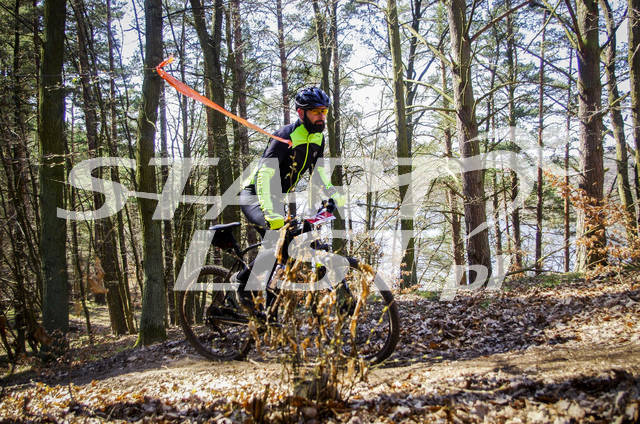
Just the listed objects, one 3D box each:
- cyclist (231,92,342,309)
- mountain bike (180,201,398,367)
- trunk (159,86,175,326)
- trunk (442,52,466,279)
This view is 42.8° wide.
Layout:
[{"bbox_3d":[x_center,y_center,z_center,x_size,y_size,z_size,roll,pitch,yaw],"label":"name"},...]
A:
[{"bbox_3d":[-0.220,-0.060,5.700,0.800,1.600,0.700,-2,3,37],"label":"cyclist"},{"bbox_3d":[-0.285,0.555,5.700,1.860,1.060,0.700,-4,3,34],"label":"mountain bike"},{"bbox_3d":[-2.429,-0.088,13.000,0.150,3.823,0.150,-2,1,0],"label":"trunk"},{"bbox_3d":[2.119,-0.645,13.000,0.180,3.616,0.180,-5,1,0],"label":"trunk"}]

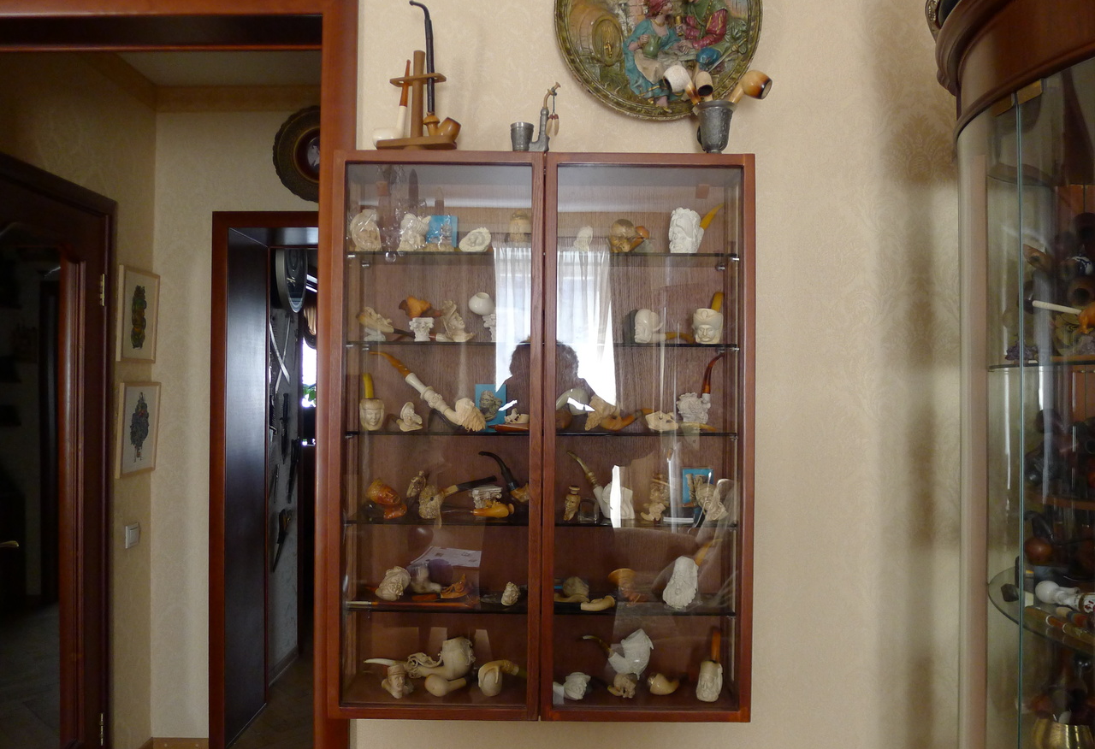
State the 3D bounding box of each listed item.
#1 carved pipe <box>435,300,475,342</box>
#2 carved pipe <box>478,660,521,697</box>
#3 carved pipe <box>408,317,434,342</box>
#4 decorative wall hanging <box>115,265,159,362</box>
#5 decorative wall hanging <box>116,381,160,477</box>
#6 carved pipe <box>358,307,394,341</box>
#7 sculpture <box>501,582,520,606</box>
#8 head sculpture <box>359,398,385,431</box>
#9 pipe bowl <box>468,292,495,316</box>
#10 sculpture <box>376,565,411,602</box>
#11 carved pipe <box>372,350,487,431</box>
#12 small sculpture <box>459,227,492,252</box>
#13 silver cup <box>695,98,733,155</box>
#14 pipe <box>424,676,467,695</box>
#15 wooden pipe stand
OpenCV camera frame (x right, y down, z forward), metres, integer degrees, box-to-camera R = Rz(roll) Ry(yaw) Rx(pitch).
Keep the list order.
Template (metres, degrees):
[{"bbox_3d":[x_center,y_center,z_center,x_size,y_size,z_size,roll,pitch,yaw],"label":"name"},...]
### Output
[{"bbox_3d":[-0.139,-0.079,1.135,0.056,0.065,0.042,0,0,22],"label":"carved pipe"},{"bbox_3d":[-0.077,0.479,1.200,0.066,0.053,0.036,0,0,0],"label":"carved pipe"},{"bbox_3d":[-0.200,-0.071,1.205,0.038,0.041,0.037,1,0,-1],"label":"carved pipe"},{"bbox_3d":[-1.522,-0.217,2.810,0.022,0.340,0.240,1,0,0],"label":"decorative wall hanging"},{"bbox_3d":[-1.517,0.202,2.820,0.018,0.340,0.245,3,0,0],"label":"decorative wall hanging"},{"bbox_3d":[-0.275,-0.081,1.215,0.055,0.054,0.035,0,0,-11],"label":"carved pipe"},{"bbox_3d":[-0.058,0.347,1.200,0.027,0.035,0.027,1,0,-27],"label":"sculpture"},{"bbox_3d":[-0.277,0.063,1.200,0.037,0.051,0.042,1,0,-19],"label":"head sculpture"},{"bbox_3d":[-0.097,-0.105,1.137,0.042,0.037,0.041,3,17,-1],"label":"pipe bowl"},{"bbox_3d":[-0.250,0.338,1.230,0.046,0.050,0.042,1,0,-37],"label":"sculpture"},{"bbox_3d":[-0.190,0.027,1.215,0.180,0.125,0.045,0,0,6],"label":"carved pipe"},{"bbox_3d":[-0.107,-0.200,1.135,0.047,0.040,0.036,1,0,0],"label":"small sculpture"},{"bbox_3d":[0.246,-0.358,1.128,0.056,0.085,0.057,1,0,0],"label":"silver cup"},{"bbox_3d":[-0.160,0.492,1.200,0.063,0.030,0.035,1,0,-18],"label":"pipe"},{"bbox_3d":[-0.194,-0.400,1.123,0.118,0.158,0.050,0,0,16],"label":"wooden pipe stand"}]

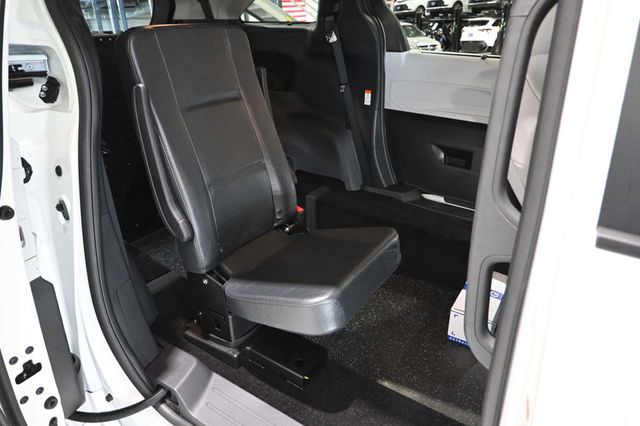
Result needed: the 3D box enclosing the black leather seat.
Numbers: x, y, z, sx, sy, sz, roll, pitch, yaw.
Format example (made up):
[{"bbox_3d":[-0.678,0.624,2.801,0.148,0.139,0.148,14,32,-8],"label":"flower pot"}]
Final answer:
[{"bbox_3d":[-0.129,-0.188,1.378,0.805,0.745,0.565,16,29,29],"label":"black leather seat"}]

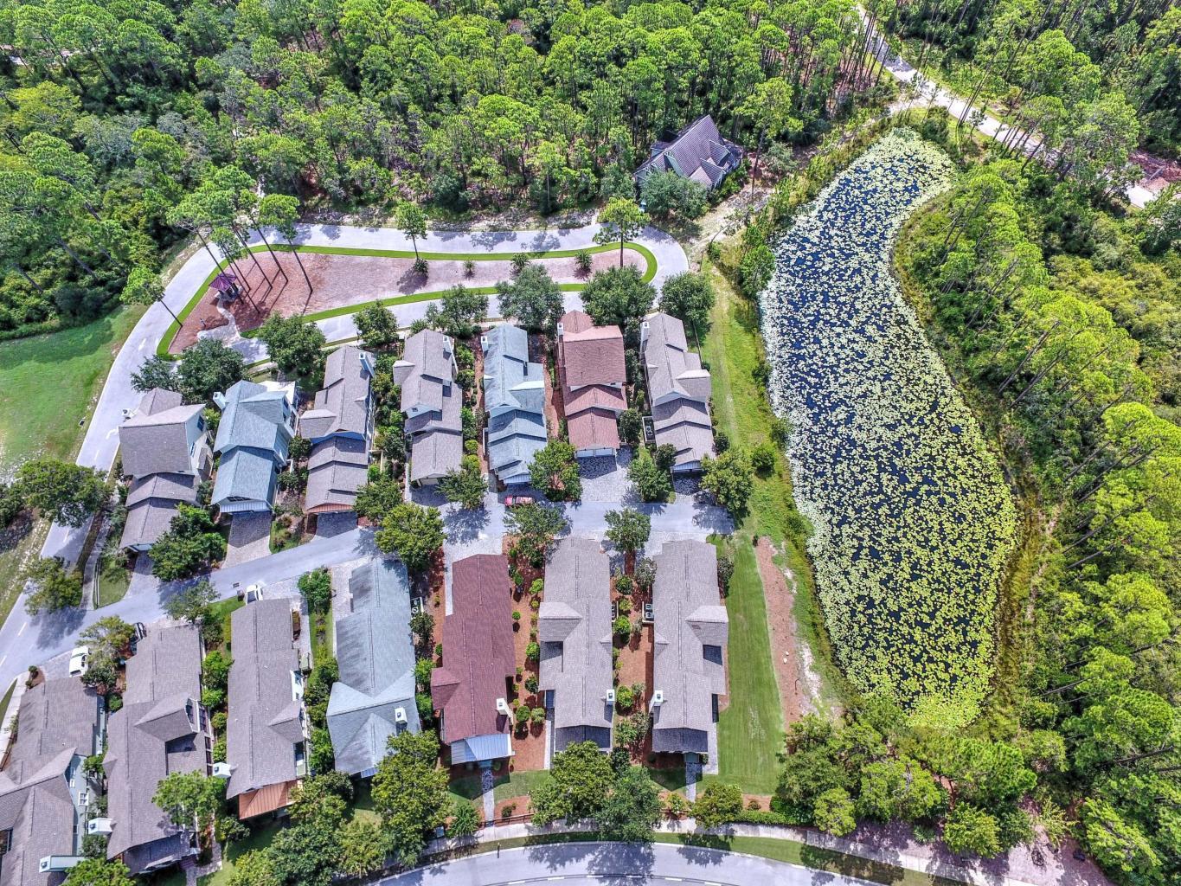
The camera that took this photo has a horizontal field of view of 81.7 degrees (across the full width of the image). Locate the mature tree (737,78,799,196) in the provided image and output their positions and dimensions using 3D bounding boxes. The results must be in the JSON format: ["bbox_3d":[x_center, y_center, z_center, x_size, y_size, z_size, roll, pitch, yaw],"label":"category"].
[{"bbox_3d":[35.100,-60.469,138.180,11.000,25.400,11.000,0,59,0],"label":"mature tree"}]

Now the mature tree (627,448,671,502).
[{"bbox_3d":[9.459,5.417,109.590,6.800,6.200,7.500,-1,58,0],"label":"mature tree"}]

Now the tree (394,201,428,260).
[{"bbox_3d":[-34.975,-42.143,136.019,6.400,13.000,6.300,-1,58,0],"label":"tree"}]

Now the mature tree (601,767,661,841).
[{"bbox_3d":[4.904,44.380,84.110,7.700,8.200,8.200,-1,58,0],"label":"mature tree"}]

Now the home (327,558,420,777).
[{"bbox_3d":[-29.659,29.875,93.602,11.000,8.400,28.600,-11,59,-6],"label":"home"}]

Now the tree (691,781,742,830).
[{"bbox_3d":[15.468,44.654,83.948,5.700,6.300,5.700,0,59,0],"label":"tree"}]

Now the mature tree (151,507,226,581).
[{"bbox_3d":[-58.356,14.884,99.768,9.700,9.800,9.700,0,59,0],"label":"mature tree"}]

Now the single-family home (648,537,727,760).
[{"bbox_3d":[13.193,26.045,90.954,9.500,9.300,27.500,3,58,3],"label":"single-family home"}]

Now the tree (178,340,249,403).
[{"bbox_3d":[-65.200,-12.342,118.479,11.000,9.600,11.000,0,59,0],"label":"tree"}]

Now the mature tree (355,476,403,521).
[{"bbox_3d":[-33.184,9.091,107.660,7.300,6.700,7.400,-1,58,0],"label":"mature tree"}]

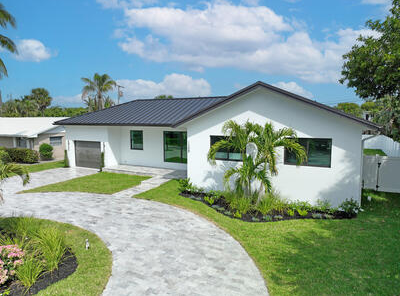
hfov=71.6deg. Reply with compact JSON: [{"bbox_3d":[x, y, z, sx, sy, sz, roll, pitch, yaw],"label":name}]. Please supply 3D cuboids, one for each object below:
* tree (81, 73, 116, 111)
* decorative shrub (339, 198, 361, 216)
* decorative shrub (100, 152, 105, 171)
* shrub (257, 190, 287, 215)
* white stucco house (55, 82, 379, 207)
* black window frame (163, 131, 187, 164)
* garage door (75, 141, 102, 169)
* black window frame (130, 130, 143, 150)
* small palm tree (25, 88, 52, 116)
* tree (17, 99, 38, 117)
[{"bbox_3d":[-13.144,-4.767,36.529,4.600,9.608,4.600,3,7,27],"label":"tree"},{"bbox_3d":[6.314,2.385,11.683,0.880,0.600,0.800,3,7,27],"label":"decorative shrub"},{"bbox_3d":[-7.439,1.017,21.152,0.300,1.420,0.300,3,7,27],"label":"decorative shrub"},{"bbox_3d":[3.074,2.244,11.885,1.200,0.880,1.100,3,7,27],"label":"shrub"},{"bbox_3d":[-0.298,-1.112,20.856,22.150,5.620,11.200,3,7,27],"label":"white stucco house"},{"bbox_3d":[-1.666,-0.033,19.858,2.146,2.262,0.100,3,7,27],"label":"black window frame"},{"bbox_3d":[-8.862,0.570,22.051,2.720,2.130,0.100,3,7,27],"label":"garage door"},{"bbox_3d":[-4.865,-0.590,21.409,1.158,1.473,0.100,3,7,27],"label":"black window frame"},{"bbox_3d":[-25.437,-5.113,44.480,4.200,8.710,4.200,3,7,27],"label":"small palm tree"},{"bbox_3d":[-27.969,-4.446,45.397,3.600,7.217,3.600,3,7,27],"label":"tree"}]

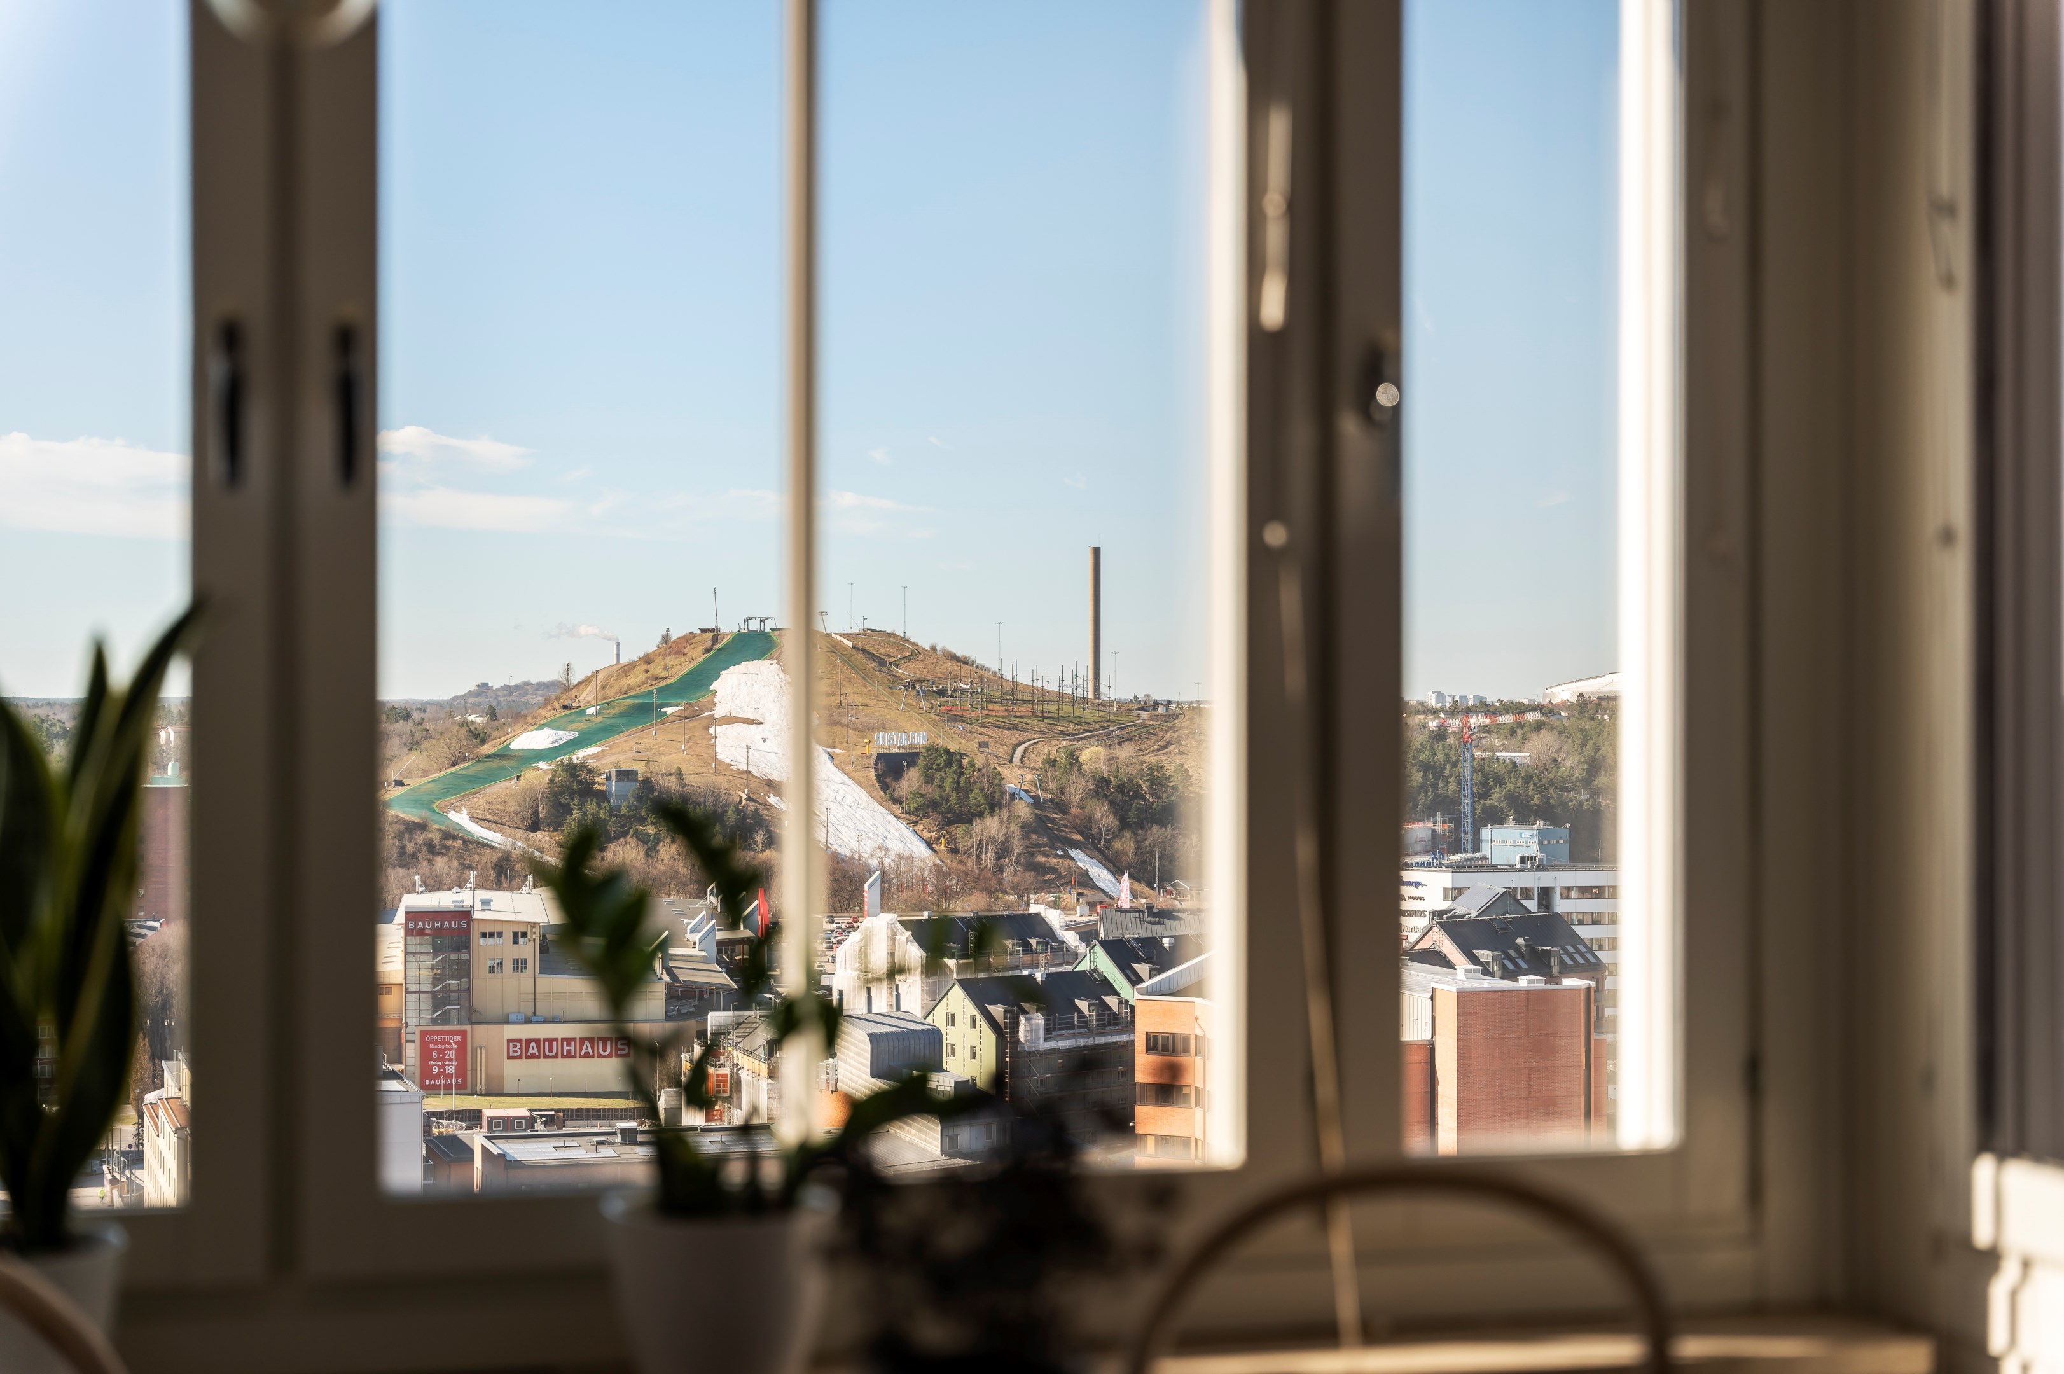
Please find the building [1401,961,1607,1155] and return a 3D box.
[{"bbox_3d":[44.000,39.530,340.000,19.000,20.400,22.000,0,0,-12],"label":"building"}]

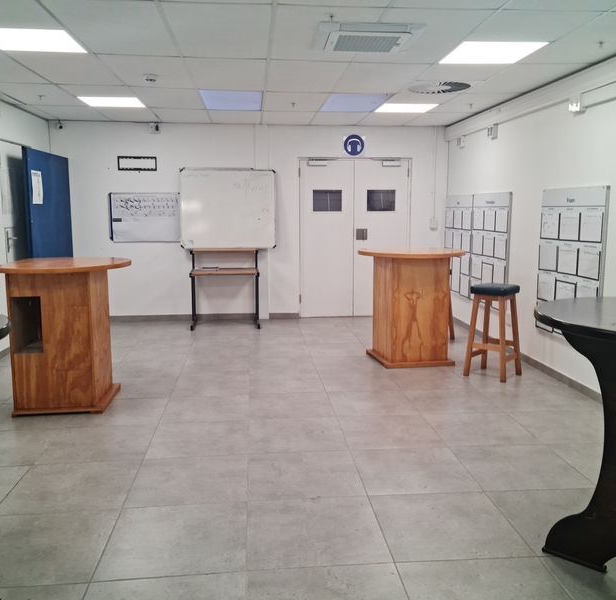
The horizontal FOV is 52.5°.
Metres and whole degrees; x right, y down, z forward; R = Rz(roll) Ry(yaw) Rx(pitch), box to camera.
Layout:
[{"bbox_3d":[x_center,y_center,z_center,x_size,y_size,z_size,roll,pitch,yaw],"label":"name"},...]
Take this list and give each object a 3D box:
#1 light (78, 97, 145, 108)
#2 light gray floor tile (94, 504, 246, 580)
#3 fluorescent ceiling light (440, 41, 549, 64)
[{"bbox_3d":[-1.981,-2.011,6.345,0.605,0.030,0.598,-1,8,-5],"label":"light"},{"bbox_3d":[-0.568,1.043,2.729,0.600,0.012,0.600,-1,8,-5],"label":"light gray floor tile"},{"bbox_3d":[1.239,-1.699,4.238,0.600,0.040,0.600,-1,8,-5],"label":"fluorescent ceiling light"}]

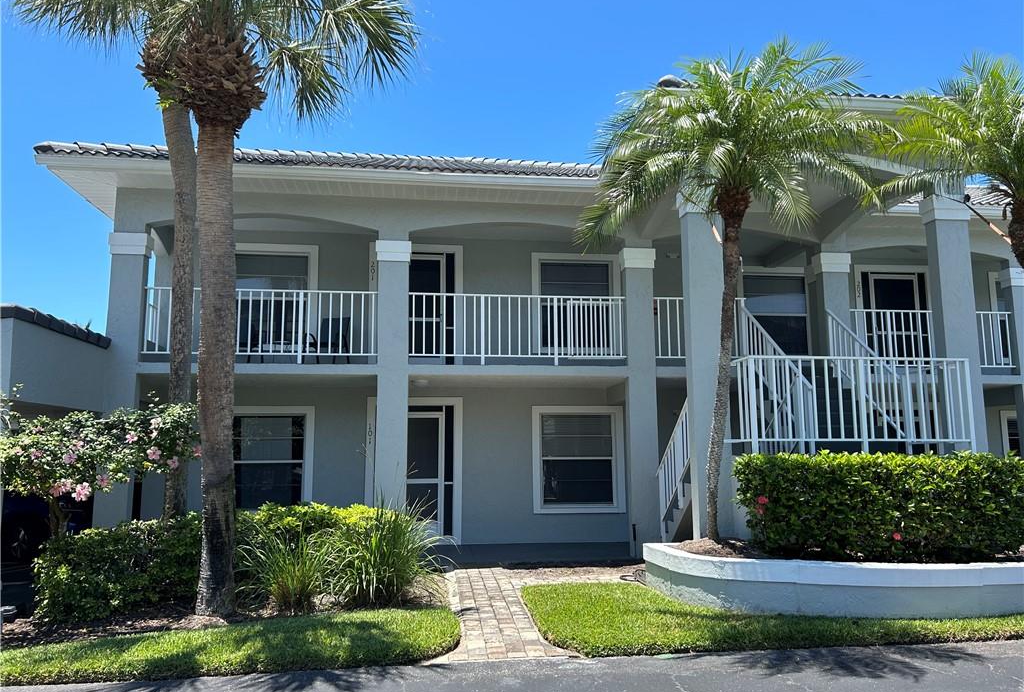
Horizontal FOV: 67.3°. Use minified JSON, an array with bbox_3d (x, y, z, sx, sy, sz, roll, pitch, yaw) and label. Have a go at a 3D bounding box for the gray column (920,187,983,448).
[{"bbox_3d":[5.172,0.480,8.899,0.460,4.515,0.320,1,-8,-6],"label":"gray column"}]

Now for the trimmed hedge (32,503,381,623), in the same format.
[{"bbox_3d":[-3.090,2.294,8.352,3.200,0.930,1.000,3,-8,-21],"label":"trimmed hedge"}]

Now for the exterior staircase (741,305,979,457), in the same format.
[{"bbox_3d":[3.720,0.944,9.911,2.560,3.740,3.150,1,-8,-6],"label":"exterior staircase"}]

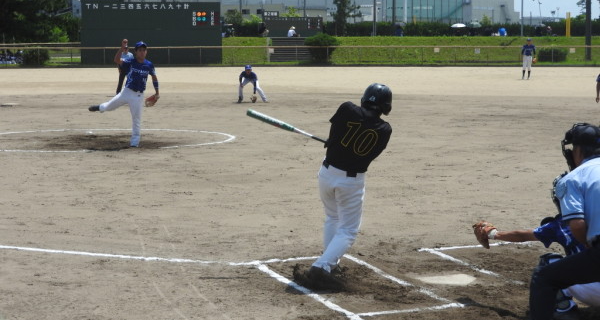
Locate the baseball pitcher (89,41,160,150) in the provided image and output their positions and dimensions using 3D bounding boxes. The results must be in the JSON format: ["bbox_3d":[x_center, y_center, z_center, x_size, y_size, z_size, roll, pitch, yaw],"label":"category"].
[{"bbox_3d":[-2.899,-1.085,20.100,1.050,1.720,0.800,-1,6,-12],"label":"baseball pitcher"}]

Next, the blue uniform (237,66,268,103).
[{"bbox_3d":[-1.311,-2.114,34.200,0.800,1.020,0.750,-1,6,-4],"label":"blue uniform"}]

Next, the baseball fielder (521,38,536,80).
[{"bbox_3d":[9.605,-4.258,51.000,0.620,1.720,0.420,0,6,7],"label":"baseball fielder"}]

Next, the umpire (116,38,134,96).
[{"bbox_3d":[-5.550,-2.871,38.700,0.550,1.660,0.450,-1,6,-9],"label":"umpire"}]

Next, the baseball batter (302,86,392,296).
[{"bbox_3d":[0.345,0.182,9.000,0.650,1.500,0.600,1,6,12],"label":"baseball batter"}]

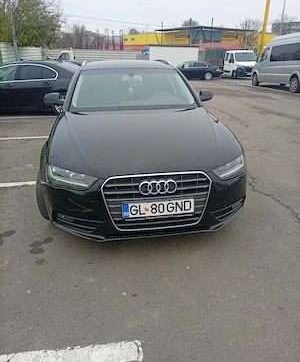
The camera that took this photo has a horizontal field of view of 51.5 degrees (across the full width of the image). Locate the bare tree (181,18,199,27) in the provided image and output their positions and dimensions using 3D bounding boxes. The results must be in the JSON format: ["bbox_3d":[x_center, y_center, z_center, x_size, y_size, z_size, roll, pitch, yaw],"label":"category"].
[{"bbox_3d":[10.734,-38.398,86.349,7.000,11.990,7.000,0,21,0],"label":"bare tree"}]

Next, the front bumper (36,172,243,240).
[{"bbox_3d":[0.032,0.112,2.472,1.790,0.490,0.540,-4,21,-8],"label":"front bumper"}]

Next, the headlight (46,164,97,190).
[{"bbox_3d":[-0.584,-0.026,2.328,0.420,0.175,0.380,-4,21,-8],"label":"headlight"}]

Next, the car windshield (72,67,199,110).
[{"bbox_3d":[-0.181,-1.050,3.474,1.400,0.160,0.900,-4,49,-8],"label":"car windshield"}]

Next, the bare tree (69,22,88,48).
[{"bbox_3d":[-12.076,-23.314,54.001,4.500,7.540,4.500,0,21,0],"label":"bare tree"}]

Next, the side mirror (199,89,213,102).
[{"bbox_3d":[0.677,-1.052,3.843,0.230,0.150,0.140,-4,21,-8],"label":"side mirror"}]

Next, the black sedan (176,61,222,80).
[{"bbox_3d":[3.584,-9.100,25.563,5.000,1.480,1.890,6,22,16],"label":"black sedan"}]

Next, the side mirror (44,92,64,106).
[{"bbox_3d":[-1.102,-0.941,3.592,0.230,0.150,0.140,-4,21,-8],"label":"side mirror"}]

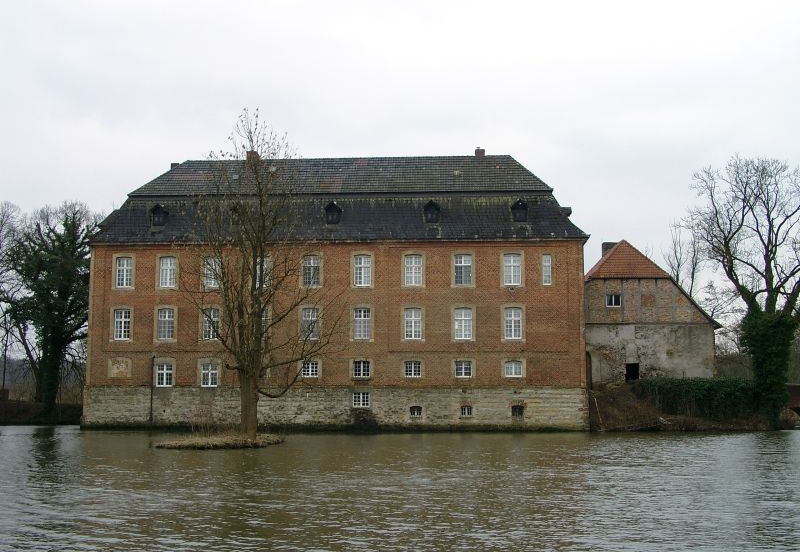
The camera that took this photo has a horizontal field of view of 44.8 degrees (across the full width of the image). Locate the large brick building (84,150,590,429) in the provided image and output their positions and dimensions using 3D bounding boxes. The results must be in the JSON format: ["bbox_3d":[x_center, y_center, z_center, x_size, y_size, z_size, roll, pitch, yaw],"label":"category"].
[{"bbox_3d":[-4.241,0.836,72.088,34.410,20.700,12.200,0,-7,4],"label":"large brick building"}]

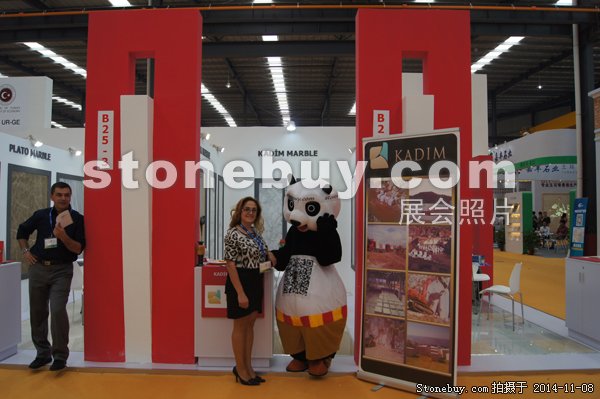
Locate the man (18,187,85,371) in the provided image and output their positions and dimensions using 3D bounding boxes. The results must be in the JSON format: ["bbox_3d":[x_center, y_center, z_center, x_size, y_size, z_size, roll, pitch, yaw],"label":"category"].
[{"bbox_3d":[-2.320,0.701,4.219,0.620,1.710,0.370,0,-2,-6],"label":"man"}]

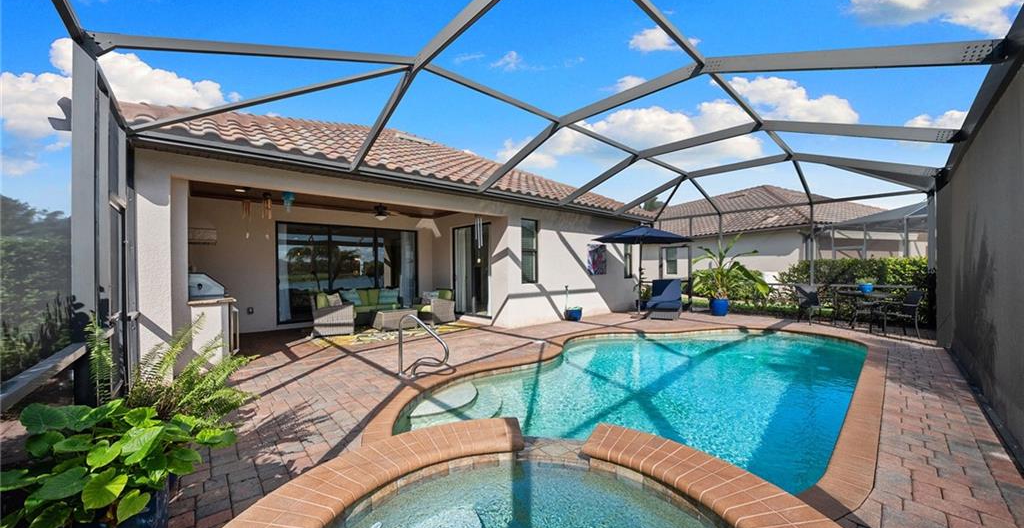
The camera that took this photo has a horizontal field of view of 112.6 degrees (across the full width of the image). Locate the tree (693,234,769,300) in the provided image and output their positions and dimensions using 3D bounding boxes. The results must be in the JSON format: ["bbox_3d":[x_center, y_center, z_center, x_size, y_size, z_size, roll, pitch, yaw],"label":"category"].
[{"bbox_3d":[5.980,0.100,9.400,1.800,1.770,1.650,0,1,33],"label":"tree"}]

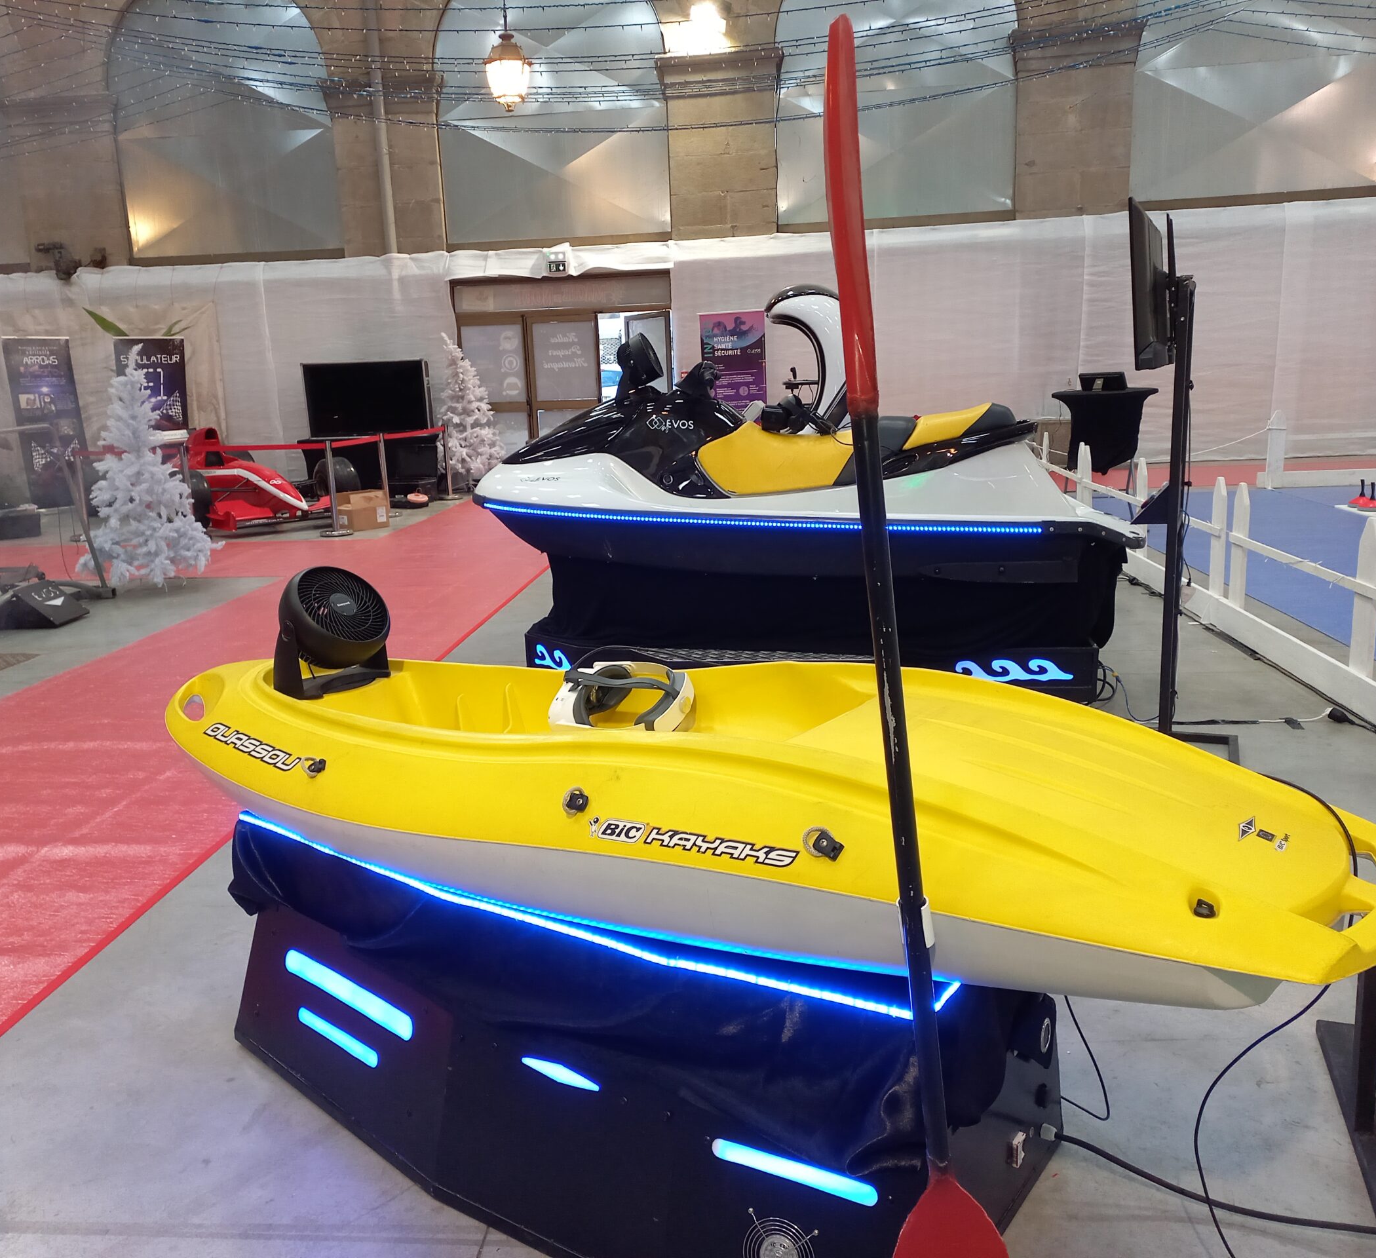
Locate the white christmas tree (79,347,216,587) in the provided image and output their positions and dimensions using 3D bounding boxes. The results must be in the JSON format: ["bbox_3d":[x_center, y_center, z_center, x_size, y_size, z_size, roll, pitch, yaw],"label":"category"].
[{"bbox_3d":[-4.152,-1.239,9.350,1.100,1.840,1.100,-2,13,0],"label":"white christmas tree"}]

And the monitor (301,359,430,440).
[{"bbox_3d":[-3.925,-2.792,14.750,1.470,0.910,0.100,-2,13,2],"label":"monitor"}]

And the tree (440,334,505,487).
[{"bbox_3d":[-2.688,-2.738,15.200,0.950,1.940,0.950,-2,13,0],"label":"tree"}]

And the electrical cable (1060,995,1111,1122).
[{"bbox_3d":[0.755,0.815,2.300,0.110,0.260,0.090,-2,13,0],"label":"electrical cable"}]

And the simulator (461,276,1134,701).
[{"bbox_3d":[0.442,-0.718,5.888,3.258,1.780,1.220,2,13,16],"label":"simulator"}]

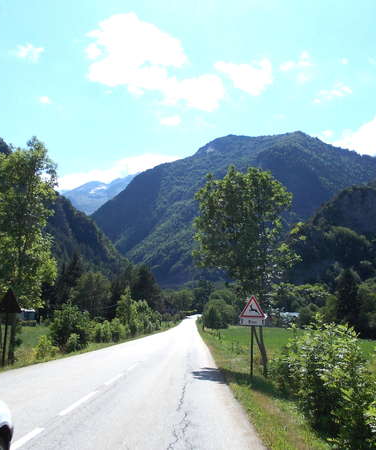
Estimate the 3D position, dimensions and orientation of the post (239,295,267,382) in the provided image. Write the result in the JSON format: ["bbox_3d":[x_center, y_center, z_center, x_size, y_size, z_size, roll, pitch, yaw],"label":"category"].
[{"bbox_3d":[2.402,4.178,17.988,0.980,3.110,0.100,2,-11,1],"label":"post"}]

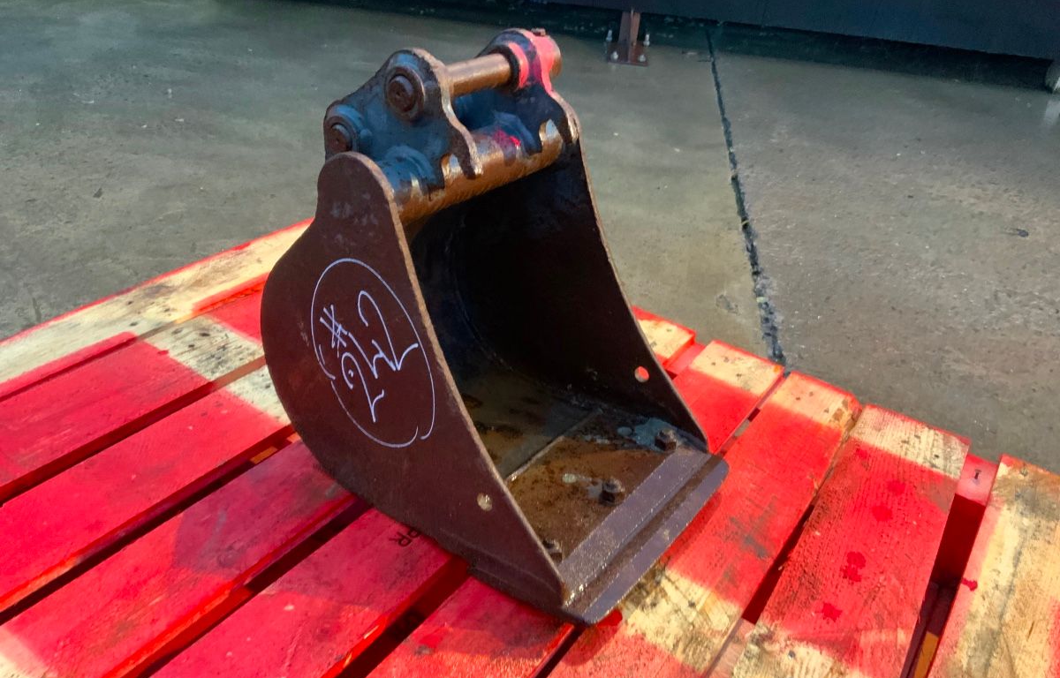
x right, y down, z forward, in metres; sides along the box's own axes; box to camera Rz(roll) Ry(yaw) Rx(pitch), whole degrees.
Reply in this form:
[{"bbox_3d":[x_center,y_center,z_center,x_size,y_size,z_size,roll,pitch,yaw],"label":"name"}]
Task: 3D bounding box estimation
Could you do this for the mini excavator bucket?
[{"bbox_3d":[-0.007,-0.053,0.884,0.412,0.437,0.318,25,34,25],"label":"mini excavator bucket"}]

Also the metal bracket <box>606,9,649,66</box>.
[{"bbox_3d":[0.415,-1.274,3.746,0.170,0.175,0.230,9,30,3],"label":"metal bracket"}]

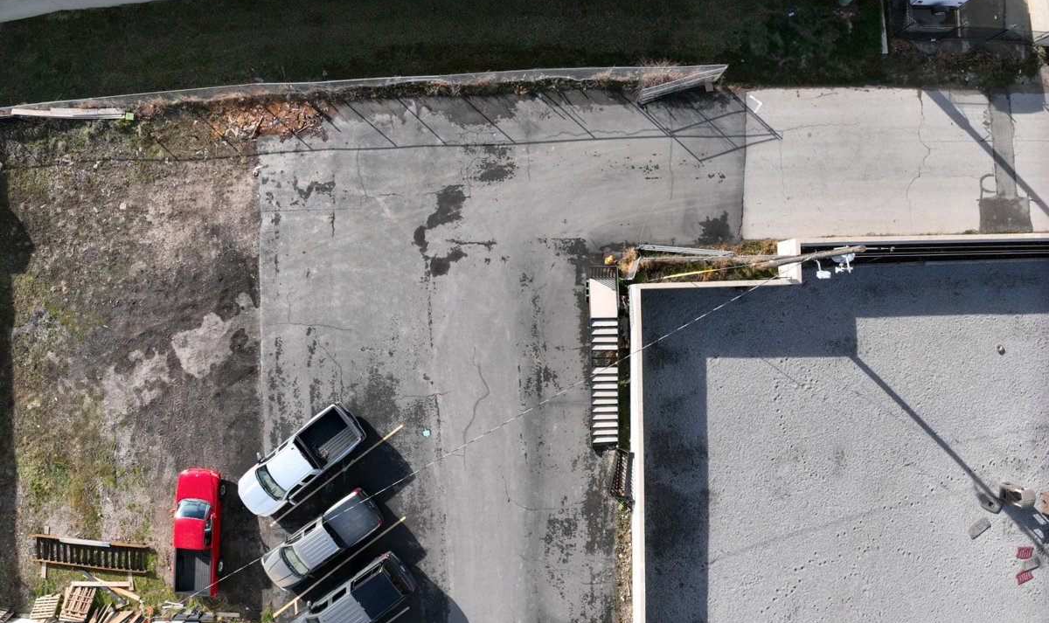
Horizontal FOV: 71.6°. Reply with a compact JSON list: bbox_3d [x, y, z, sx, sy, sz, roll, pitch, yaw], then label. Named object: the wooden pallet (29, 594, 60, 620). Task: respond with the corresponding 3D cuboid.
[{"bbox_3d":[-19.810,12.250,30.050,1.100,0.140,1.100,-8,50,0],"label":"wooden pallet"}]

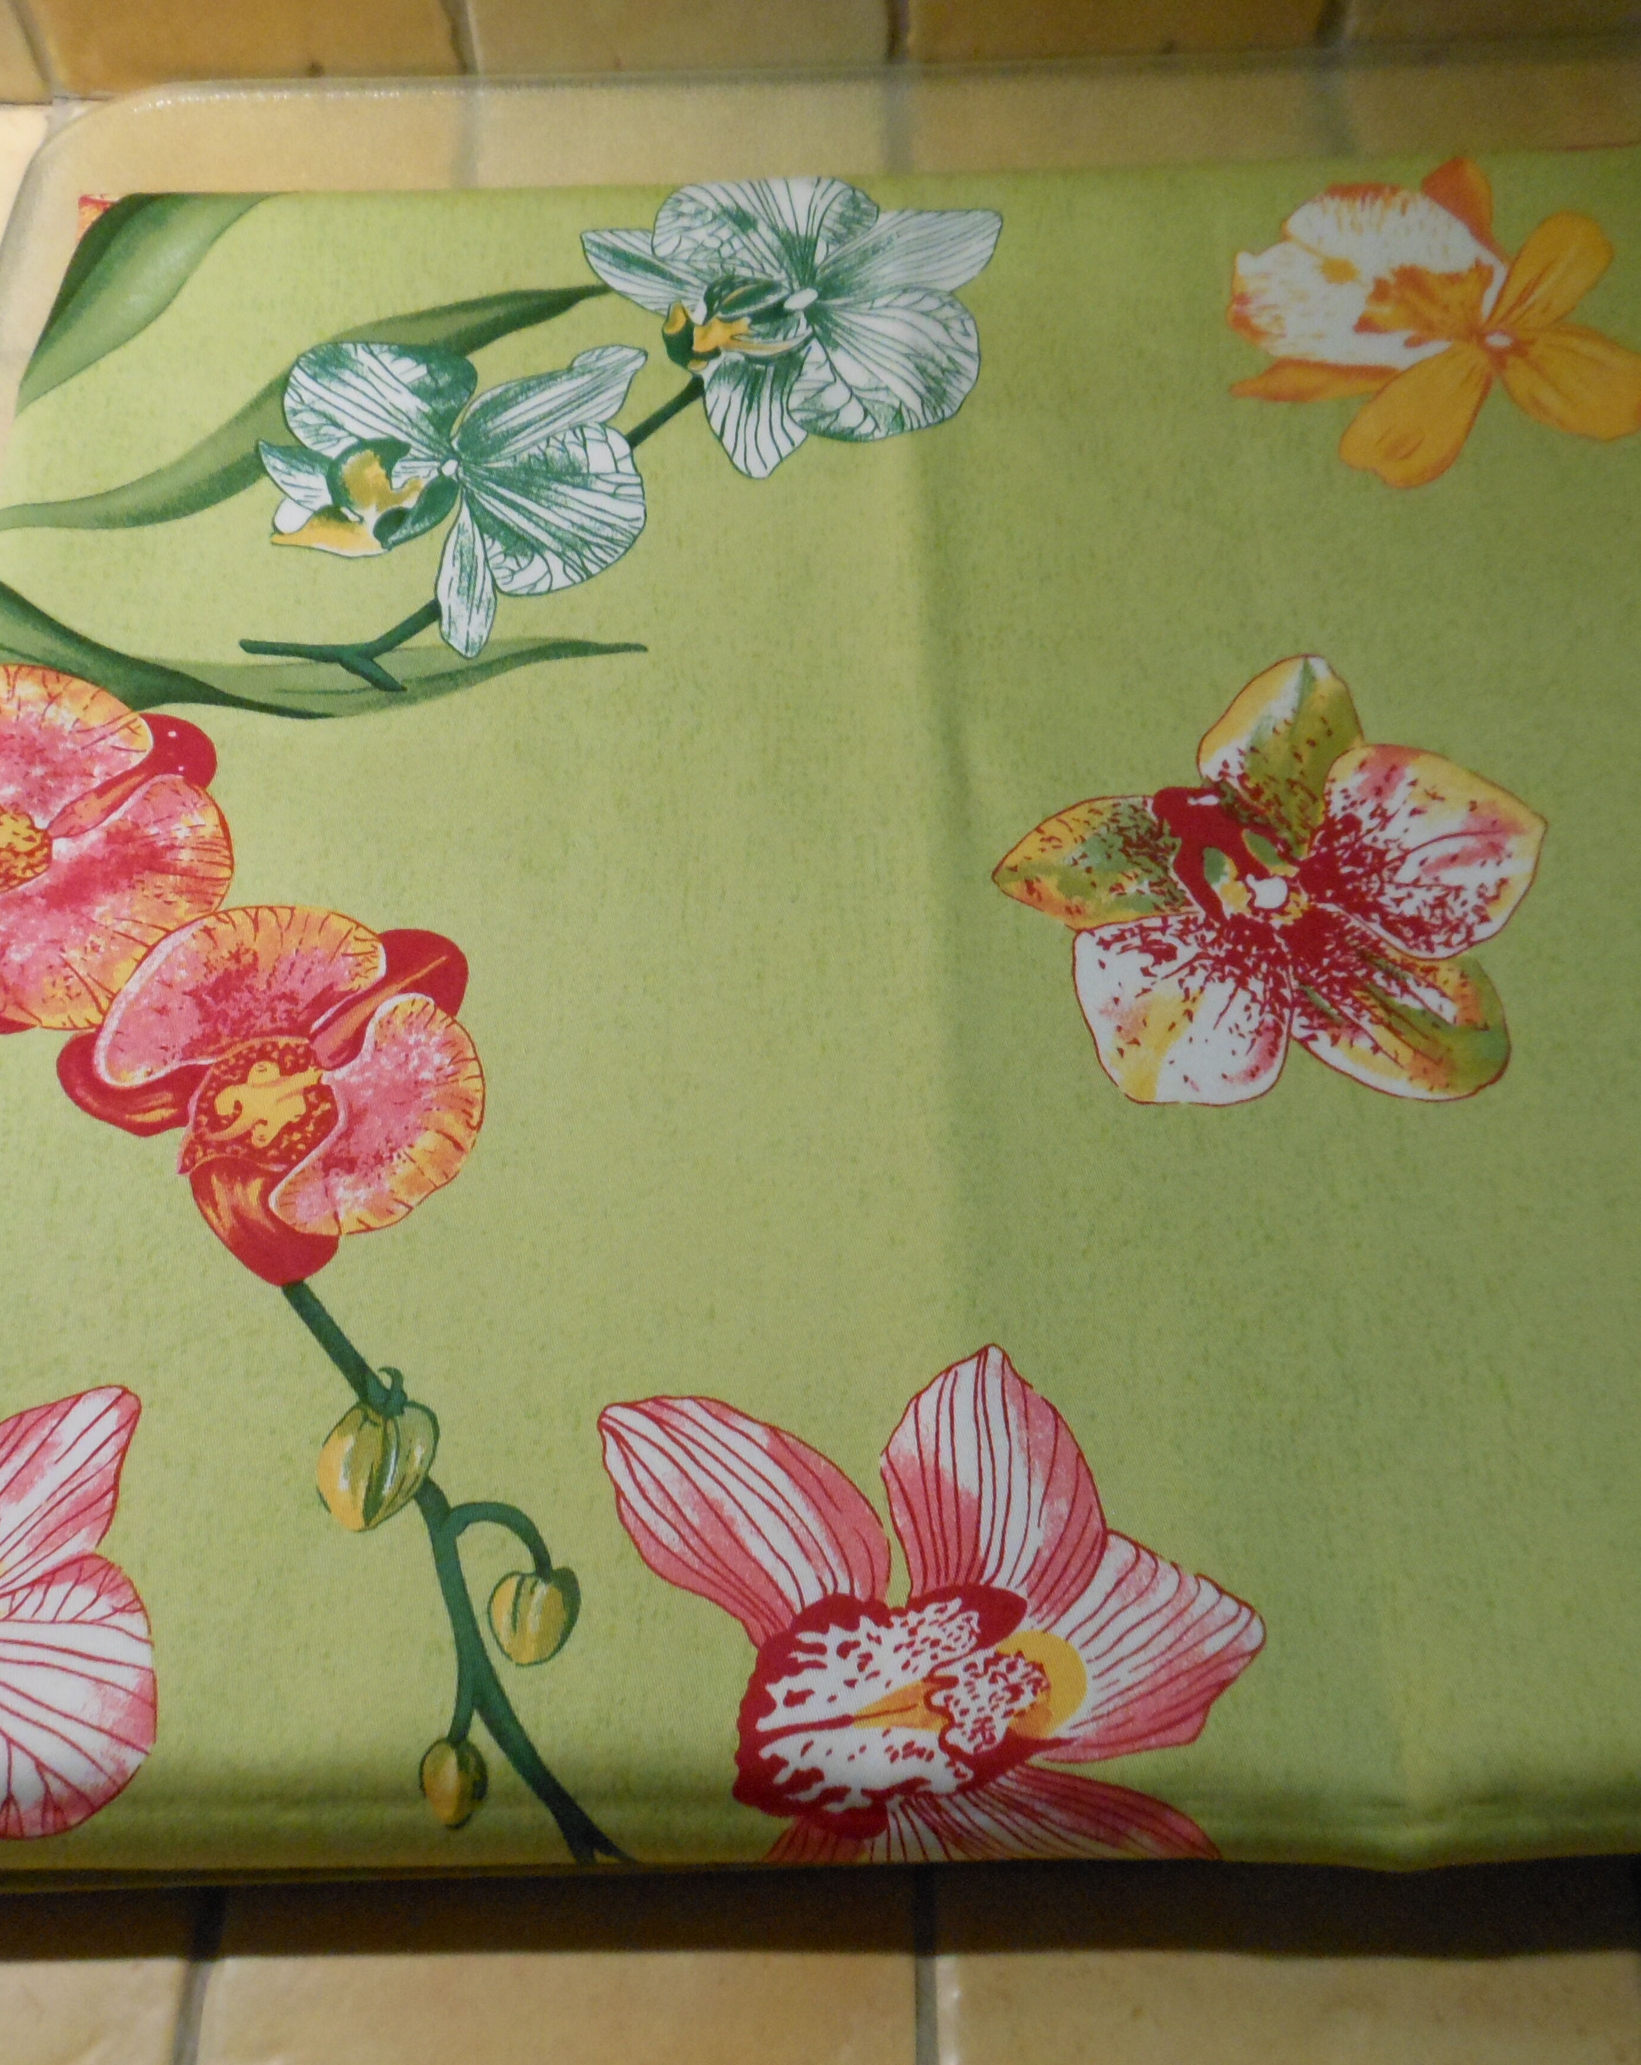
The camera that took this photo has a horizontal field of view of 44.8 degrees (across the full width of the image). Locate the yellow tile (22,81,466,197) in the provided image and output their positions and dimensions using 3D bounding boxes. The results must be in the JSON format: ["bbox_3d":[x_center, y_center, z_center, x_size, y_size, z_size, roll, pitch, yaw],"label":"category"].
[{"bbox_3d":[-0.138,-0.188,0.472,0.099,0.010,0.088,0,61,2],"label":"yellow tile"}]

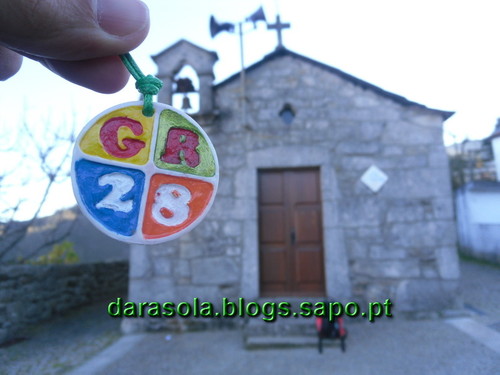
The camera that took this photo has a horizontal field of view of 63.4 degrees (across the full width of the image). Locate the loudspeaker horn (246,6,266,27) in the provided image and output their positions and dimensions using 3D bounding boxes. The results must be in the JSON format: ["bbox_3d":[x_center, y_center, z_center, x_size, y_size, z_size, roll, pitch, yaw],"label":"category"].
[{"bbox_3d":[0.126,-3.303,7.811,0.360,0.310,0.310,-13,-13,16],"label":"loudspeaker horn"}]

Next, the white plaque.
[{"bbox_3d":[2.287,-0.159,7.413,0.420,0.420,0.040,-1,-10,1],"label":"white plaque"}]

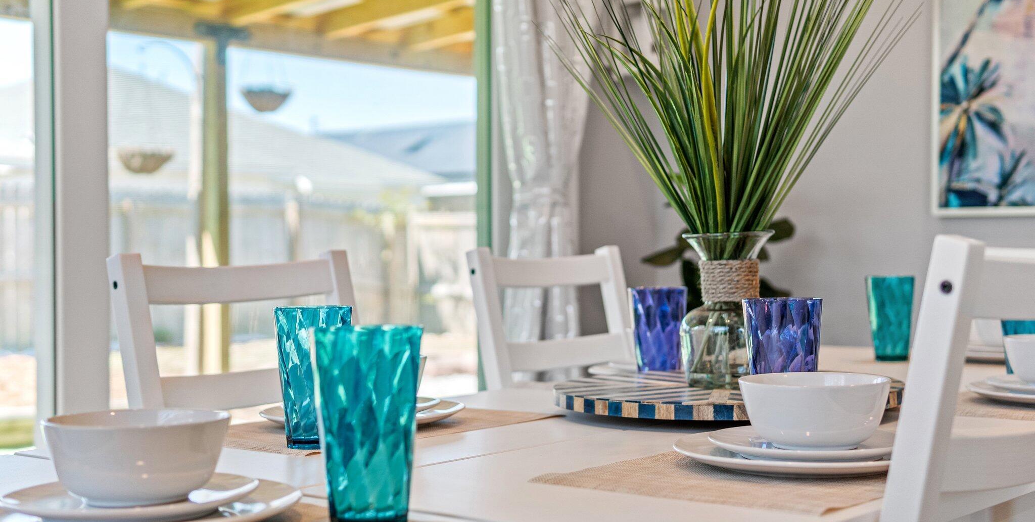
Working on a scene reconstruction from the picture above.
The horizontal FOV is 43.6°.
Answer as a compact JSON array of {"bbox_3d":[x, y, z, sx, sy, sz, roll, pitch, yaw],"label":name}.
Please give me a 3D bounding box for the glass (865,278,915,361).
[{"bbox_3d":[0.727,0.113,2.518,0.089,0.160,0.089,-1,0,0],"label":"glass"}]

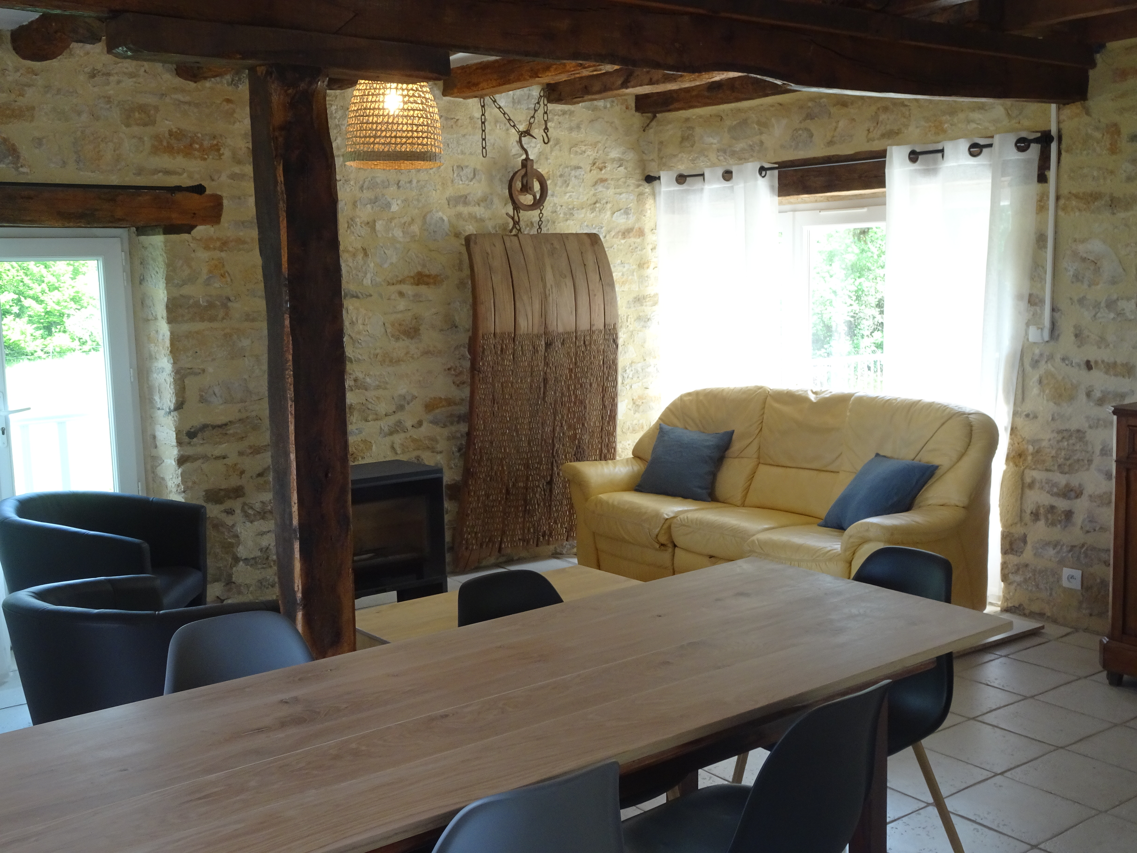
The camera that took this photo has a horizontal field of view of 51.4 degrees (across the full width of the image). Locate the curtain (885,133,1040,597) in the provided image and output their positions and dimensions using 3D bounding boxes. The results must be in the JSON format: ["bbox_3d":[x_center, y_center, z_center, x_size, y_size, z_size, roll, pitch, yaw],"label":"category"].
[{"bbox_3d":[1.753,-0.227,5.336,0.691,2.052,0.140,5,9,42],"label":"curtain"}]

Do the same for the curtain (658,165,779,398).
[{"bbox_3d":[0.794,-0.315,6.322,0.120,2.100,0.833,-7,9,-42],"label":"curtain"}]

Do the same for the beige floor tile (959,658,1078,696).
[{"bbox_3d":[1.703,0.955,4.499,0.330,0.010,0.330,-6,8,-35],"label":"beige floor tile"}]

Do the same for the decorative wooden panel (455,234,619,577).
[{"bbox_3d":[-0.152,-0.137,6.396,0.930,1.770,0.200,-5,7,-28],"label":"decorative wooden panel"}]

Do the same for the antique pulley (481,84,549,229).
[{"bbox_3d":[-0.261,-1.372,6.117,0.367,0.736,0.120,-6,8,-35],"label":"antique pulley"}]

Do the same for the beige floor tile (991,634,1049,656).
[{"bbox_3d":[1.779,0.898,4.961,0.330,0.010,0.330,-6,8,-35],"label":"beige floor tile"}]

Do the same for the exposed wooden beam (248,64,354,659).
[{"bbox_3d":[-0.721,0.086,3.282,0.190,2.116,0.200,-5,8,-29],"label":"exposed wooden beam"}]

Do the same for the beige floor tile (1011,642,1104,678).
[{"bbox_3d":[1.973,0.926,4.692,0.330,0.010,0.330,-6,8,-35],"label":"beige floor tile"}]

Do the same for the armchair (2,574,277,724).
[{"bbox_3d":[-1.206,0.776,3.428,0.710,0.730,0.690,3,8,29],"label":"armchair"}]

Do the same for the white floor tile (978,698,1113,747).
[{"bbox_3d":[1.630,1.012,4.041,0.330,0.010,0.330,-6,8,-35],"label":"white floor tile"}]

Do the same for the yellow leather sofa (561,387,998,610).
[{"bbox_3d":[0.955,0.344,5.624,0.939,0.970,1.912,-7,9,-42],"label":"yellow leather sofa"}]

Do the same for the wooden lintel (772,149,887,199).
[{"bbox_3d":[1.362,-1.233,5.848,0.200,0.190,2.254,-7,9,-42],"label":"wooden lintel"}]

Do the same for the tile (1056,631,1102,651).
[{"bbox_3d":[2.212,0.903,4.864,0.240,0.010,0.330,-6,8,-35],"label":"tile"}]

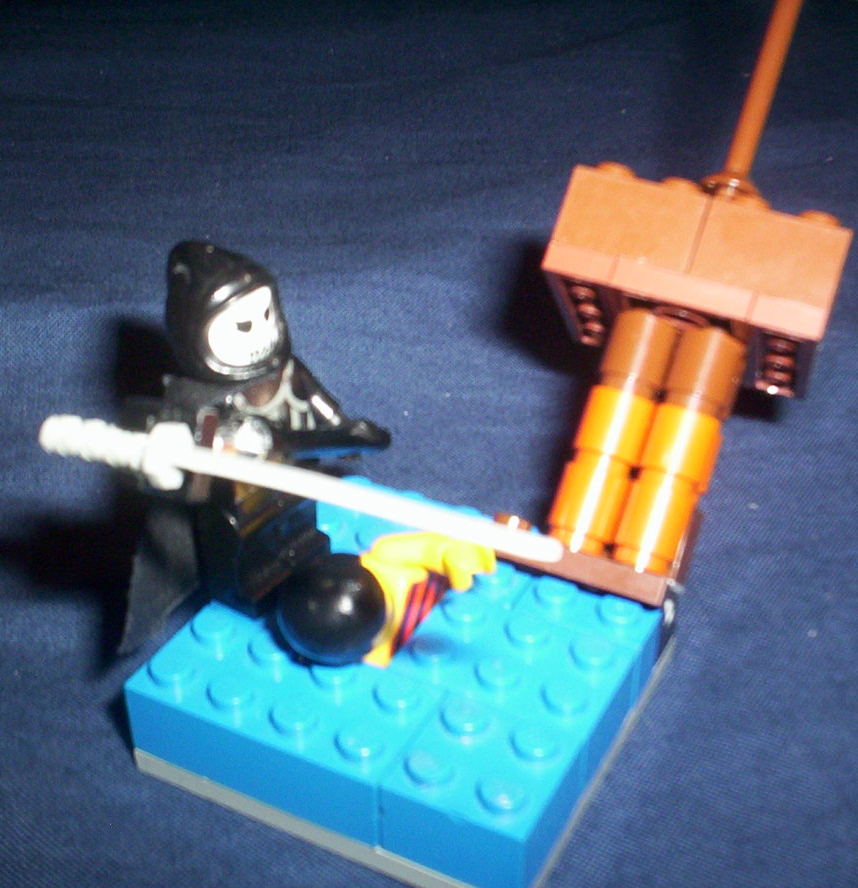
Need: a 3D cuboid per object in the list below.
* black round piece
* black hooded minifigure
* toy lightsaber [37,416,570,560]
[{"bbox_3d":[-0.011,0.018,0.142,0.012,0.012,0.011,0,-6,32],"label":"black round piece"},{"bbox_3d":[-0.020,0.000,0.147,0.024,0.043,0.030,15,34,24],"label":"black hooded minifigure"},{"bbox_3d":[-0.014,0.005,0.132,0.055,0.007,0.006,12,33,8],"label":"toy lightsaber"}]

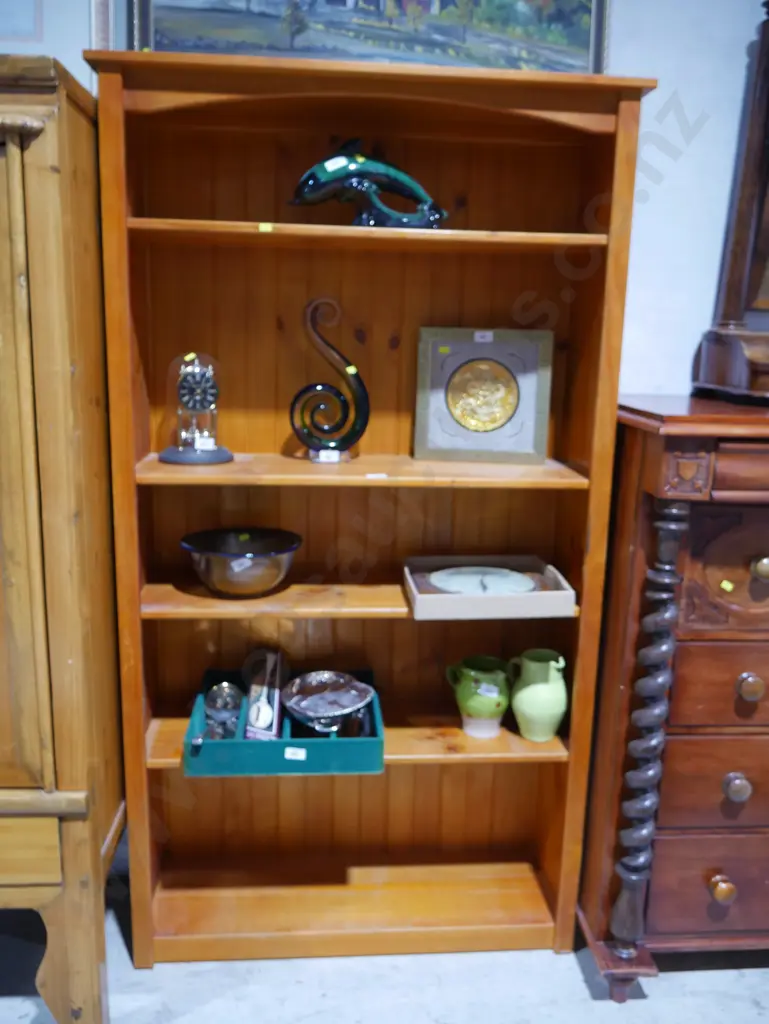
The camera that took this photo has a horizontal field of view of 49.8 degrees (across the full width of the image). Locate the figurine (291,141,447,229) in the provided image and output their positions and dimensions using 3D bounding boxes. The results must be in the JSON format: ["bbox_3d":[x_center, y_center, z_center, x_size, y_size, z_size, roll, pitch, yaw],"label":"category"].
[{"bbox_3d":[-0.031,-0.640,1.639,0.317,0.179,0.116,0,11,-5],"label":"figurine"}]

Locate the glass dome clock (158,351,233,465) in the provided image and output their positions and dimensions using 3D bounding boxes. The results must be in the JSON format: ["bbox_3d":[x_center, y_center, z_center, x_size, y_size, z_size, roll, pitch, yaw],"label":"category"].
[{"bbox_3d":[-0.414,-0.229,1.796,0.160,0.231,0.160,-3,12,-19],"label":"glass dome clock"}]

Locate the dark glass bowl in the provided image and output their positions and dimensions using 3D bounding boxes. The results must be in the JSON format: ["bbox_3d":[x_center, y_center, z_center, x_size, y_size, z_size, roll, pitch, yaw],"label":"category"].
[{"bbox_3d":[-0.304,0.116,1.773,0.255,0.105,0.255,0,12,-5],"label":"dark glass bowl"}]

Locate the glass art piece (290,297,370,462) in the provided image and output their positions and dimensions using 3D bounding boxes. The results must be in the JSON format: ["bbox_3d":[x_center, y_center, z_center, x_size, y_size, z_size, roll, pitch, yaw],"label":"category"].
[{"bbox_3d":[-0.119,-0.288,1.816,0.173,0.353,0.073,0,11,-5],"label":"glass art piece"}]

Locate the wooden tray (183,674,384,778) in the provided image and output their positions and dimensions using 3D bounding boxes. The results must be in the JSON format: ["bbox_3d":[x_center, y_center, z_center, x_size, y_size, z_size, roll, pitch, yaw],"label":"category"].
[{"bbox_3d":[-0.212,0.454,1.818,0.393,0.077,0.341,0,12,-5],"label":"wooden tray"}]

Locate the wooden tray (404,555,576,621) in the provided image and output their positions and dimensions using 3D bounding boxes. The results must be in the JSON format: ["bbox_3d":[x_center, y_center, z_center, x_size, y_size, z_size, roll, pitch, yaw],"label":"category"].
[{"bbox_3d":[0.203,0.157,1.756,0.316,0.052,0.277,0,12,-7],"label":"wooden tray"}]

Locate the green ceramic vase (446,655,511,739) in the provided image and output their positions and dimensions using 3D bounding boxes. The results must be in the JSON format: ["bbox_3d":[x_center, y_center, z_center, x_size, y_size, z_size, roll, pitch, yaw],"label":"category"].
[{"bbox_3d":[0.205,0.413,1.869,0.155,0.162,0.118,6,12,22],"label":"green ceramic vase"}]

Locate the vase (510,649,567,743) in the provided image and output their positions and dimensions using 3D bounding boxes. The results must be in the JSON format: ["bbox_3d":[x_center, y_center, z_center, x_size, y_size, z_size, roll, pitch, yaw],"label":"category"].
[{"bbox_3d":[0.334,0.408,1.850,0.149,0.185,0.130,3,12,10],"label":"vase"}]

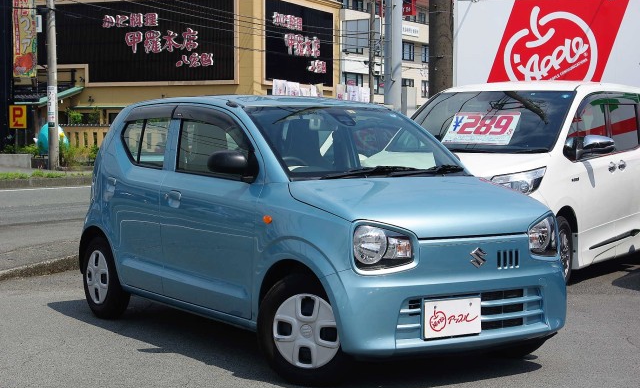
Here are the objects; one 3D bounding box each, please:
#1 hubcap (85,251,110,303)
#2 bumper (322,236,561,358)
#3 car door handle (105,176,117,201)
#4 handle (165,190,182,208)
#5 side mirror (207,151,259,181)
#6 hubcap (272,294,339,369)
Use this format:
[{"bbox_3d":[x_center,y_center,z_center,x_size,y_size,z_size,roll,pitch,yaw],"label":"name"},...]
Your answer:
[{"bbox_3d":[-1.426,0.545,7.456,0.060,0.356,0.356,-1,3,-33],"label":"hubcap"},{"bbox_3d":[0.699,0.462,5.432,1.460,0.545,0.320,-1,3,-33],"label":"bumper"},{"bbox_3d":[-1.318,-0.033,7.171,0.045,0.140,0.140,-2,3,-33],"label":"car door handle"},{"bbox_3d":[-0.815,0.028,6.445,0.055,0.100,0.180,-1,3,-33],"label":"handle"},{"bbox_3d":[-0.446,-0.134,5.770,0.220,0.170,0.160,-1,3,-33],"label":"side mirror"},{"bbox_3d":[-0.051,0.644,5.365,0.356,0.356,0.060,2,3,27],"label":"hubcap"}]

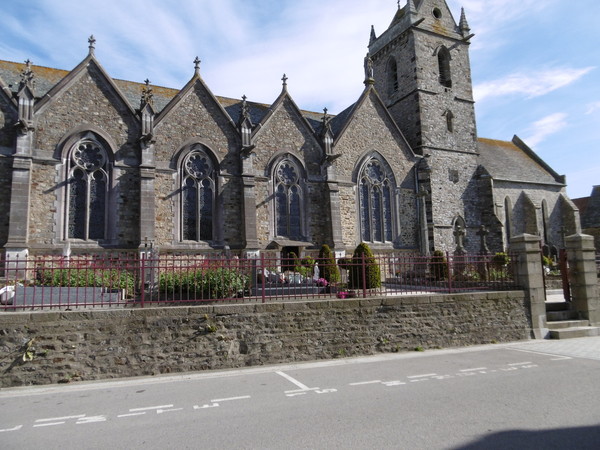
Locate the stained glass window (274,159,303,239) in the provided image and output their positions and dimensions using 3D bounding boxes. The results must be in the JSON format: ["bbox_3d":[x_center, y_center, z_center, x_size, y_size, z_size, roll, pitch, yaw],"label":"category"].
[{"bbox_3d":[-0.655,-1.532,23.620,1.892,4.648,0.350,2,-8,-26],"label":"stained glass window"}]

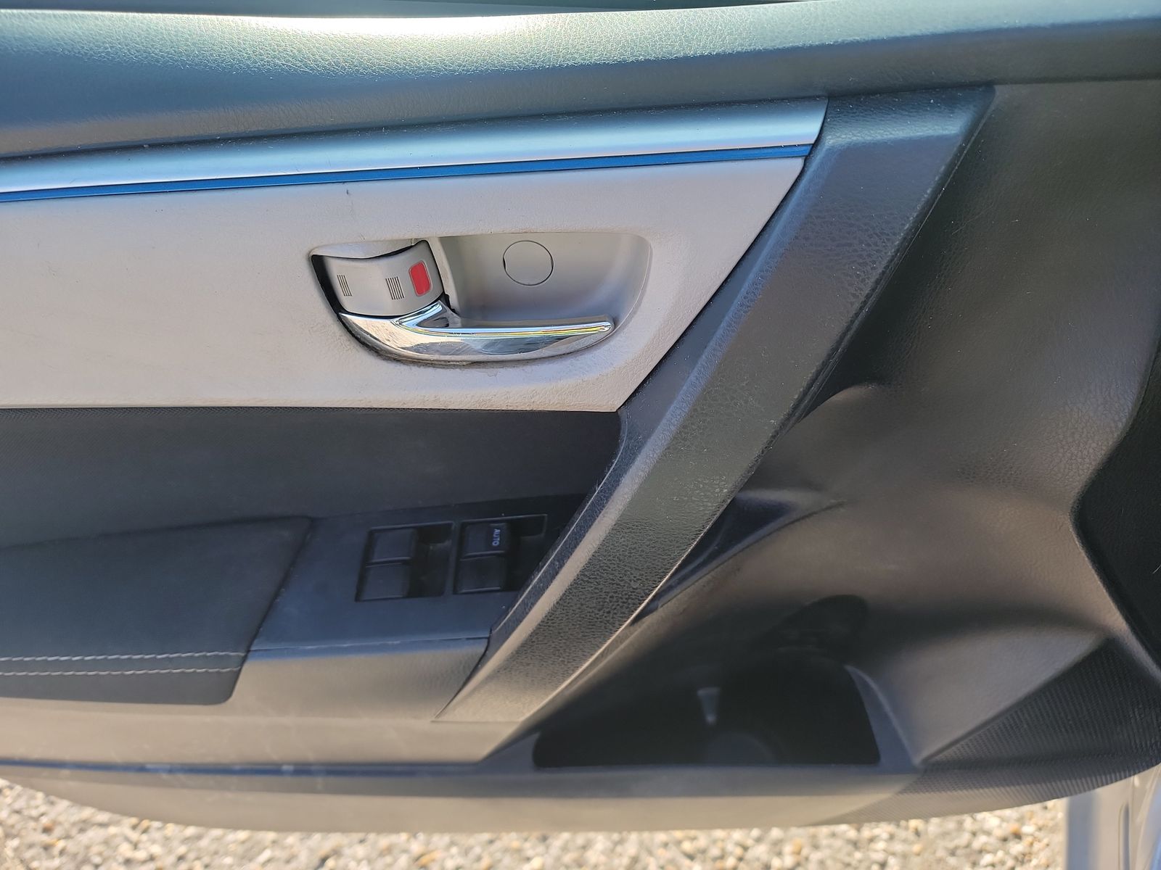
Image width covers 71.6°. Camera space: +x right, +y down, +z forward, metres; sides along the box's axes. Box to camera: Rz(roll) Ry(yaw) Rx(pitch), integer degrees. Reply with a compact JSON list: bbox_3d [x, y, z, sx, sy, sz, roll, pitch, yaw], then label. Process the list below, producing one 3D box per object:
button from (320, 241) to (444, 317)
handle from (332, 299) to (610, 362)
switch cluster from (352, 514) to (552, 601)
[{"bbox_3d":[-0.095,-0.075,0.388,0.052,0.032,0.018,-1,45,0],"label":"button"},{"bbox_3d":[-0.049,-0.049,0.384,0.128,0.023,0.022,-1,45,0],"label":"handle"},{"bbox_3d":[-0.065,0.062,0.415,0.095,0.016,0.045,-1,45,0],"label":"switch cluster"}]

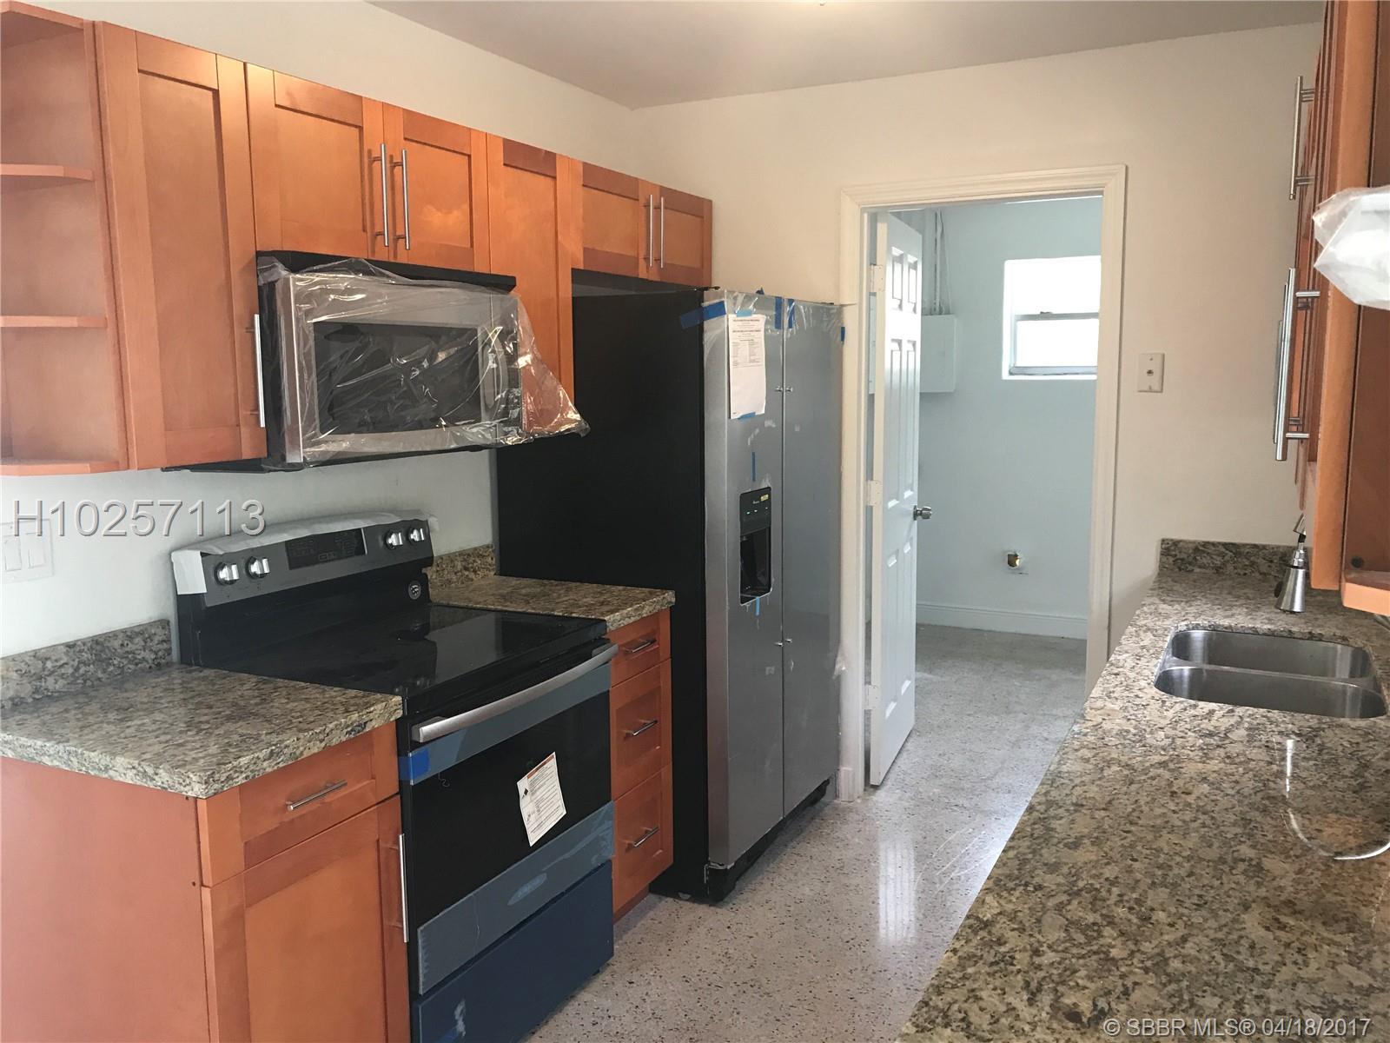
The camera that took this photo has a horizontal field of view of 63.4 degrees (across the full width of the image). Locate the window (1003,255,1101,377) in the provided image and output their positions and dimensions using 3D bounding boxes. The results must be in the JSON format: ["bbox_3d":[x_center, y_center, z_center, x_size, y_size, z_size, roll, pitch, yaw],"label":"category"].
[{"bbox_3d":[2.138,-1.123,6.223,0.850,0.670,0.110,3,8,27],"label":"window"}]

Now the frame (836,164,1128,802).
[{"bbox_3d":[0.916,-0.044,3.717,0.895,2.110,0.140,3,8,27],"label":"frame"}]

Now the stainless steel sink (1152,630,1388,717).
[{"bbox_3d":[1.177,0.397,2.324,0.430,0.200,0.740,3,8,27],"label":"stainless steel sink"}]

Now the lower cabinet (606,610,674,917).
[{"bbox_3d":[-0.424,0.661,3.161,0.640,0.875,0.375,3,8,27],"label":"lower cabinet"}]

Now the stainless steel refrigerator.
[{"bbox_3d":[-0.046,0.158,3.640,0.775,1.745,0.910,3,8,27],"label":"stainless steel refrigerator"}]

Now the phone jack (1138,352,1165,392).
[{"bbox_3d":[1.365,-0.445,3.363,0.070,0.115,0.010,3,8,27],"label":"phone jack"}]

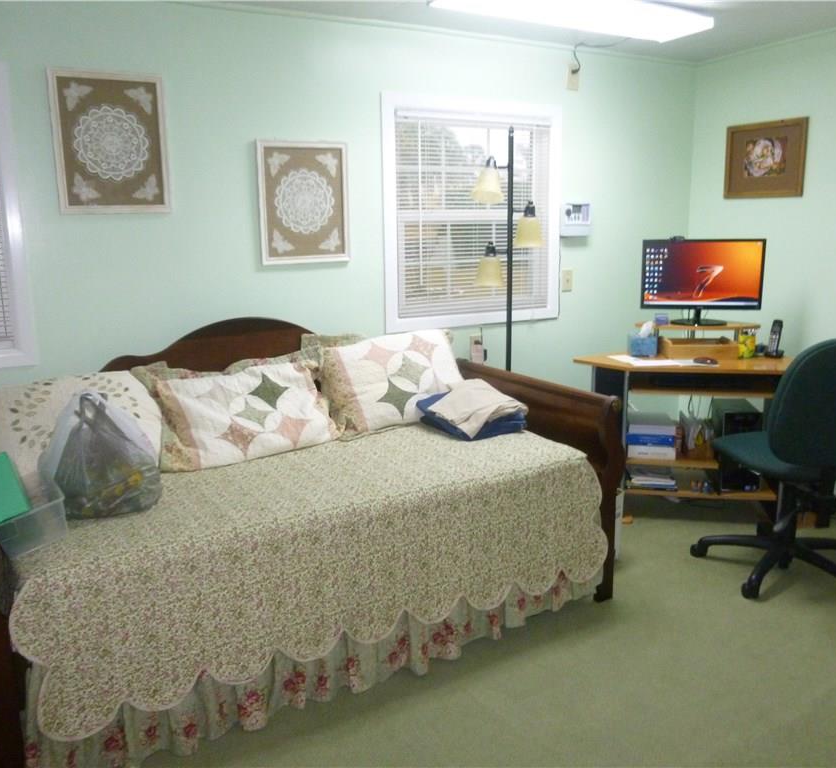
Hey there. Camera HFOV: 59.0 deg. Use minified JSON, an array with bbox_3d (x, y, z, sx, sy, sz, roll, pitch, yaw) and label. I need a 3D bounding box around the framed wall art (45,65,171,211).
[{"bbox_3d":[-1.152,-0.902,2.788,0.392,0.502,0.025,-7,14,-28],"label":"framed wall art"}]

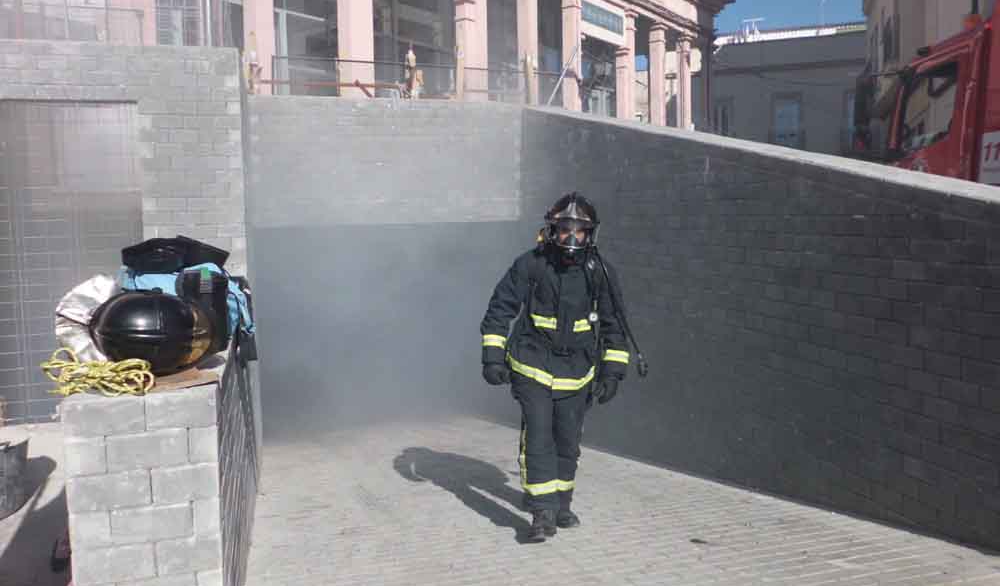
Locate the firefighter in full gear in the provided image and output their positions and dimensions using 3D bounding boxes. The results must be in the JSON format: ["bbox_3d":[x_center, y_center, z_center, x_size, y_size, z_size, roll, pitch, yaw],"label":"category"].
[{"bbox_3d":[0.281,0.374,3.955,0.770,1.780,0.530,-1,5,-7],"label":"firefighter in full gear"}]

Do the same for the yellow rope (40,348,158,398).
[{"bbox_3d":[-1.079,0.218,2.017,0.270,0.095,0.150,-2,4,-14],"label":"yellow rope"}]

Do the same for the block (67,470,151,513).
[{"bbox_3d":[-1.030,0.514,2.006,0.194,0.096,0.100,-2,4,-14],"label":"block"}]

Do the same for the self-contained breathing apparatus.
[{"bbox_3d":[0.507,-0.029,4.030,0.560,0.950,0.460,-1,4,2],"label":"self-contained breathing apparatus"}]

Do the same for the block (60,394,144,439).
[{"bbox_3d":[-1.035,0.316,1.993,0.194,0.096,0.100,-2,4,-14],"label":"block"}]

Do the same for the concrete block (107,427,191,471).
[{"bbox_3d":[-0.951,0.417,2.058,0.200,0.103,0.100,-2,6,-14],"label":"concrete block"}]

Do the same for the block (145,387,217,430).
[{"bbox_3d":[-0.868,0.313,2.069,0.170,0.096,0.100,-2,6,-14],"label":"block"}]

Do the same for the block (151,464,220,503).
[{"bbox_3d":[-0.866,0.515,2.088,0.170,0.097,0.100,-2,6,-14],"label":"block"}]

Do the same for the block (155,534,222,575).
[{"bbox_3d":[-0.863,0.715,2.107,0.170,0.103,0.100,-2,6,-14],"label":"block"}]

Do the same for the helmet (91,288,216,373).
[{"bbox_3d":[-0.972,0.112,2.100,0.335,0.240,0.250,-1,-6,-21],"label":"helmet"}]

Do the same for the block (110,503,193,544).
[{"bbox_3d":[-0.931,0.609,2.035,0.195,0.096,0.100,-2,4,-14],"label":"block"}]

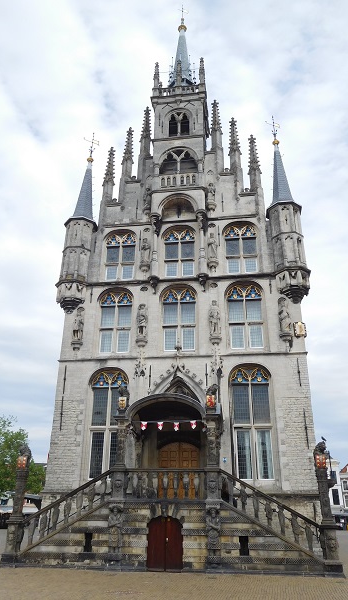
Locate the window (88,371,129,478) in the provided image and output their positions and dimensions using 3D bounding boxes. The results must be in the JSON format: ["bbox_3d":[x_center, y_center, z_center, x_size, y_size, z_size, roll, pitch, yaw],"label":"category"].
[{"bbox_3d":[-2.838,5.391,19.326,1.706,4.841,0.400,-3,-26,7],"label":"window"}]

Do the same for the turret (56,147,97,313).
[{"bbox_3d":[-5.235,-4.451,24.436,1.724,11.332,1.724,-3,-26,7],"label":"turret"}]

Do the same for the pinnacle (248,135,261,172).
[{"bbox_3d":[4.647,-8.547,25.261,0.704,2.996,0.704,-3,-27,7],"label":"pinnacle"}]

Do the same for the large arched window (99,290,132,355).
[{"bbox_3d":[-3.087,1.078,22.897,1.700,3.577,0.400,-3,-26,7],"label":"large arched window"}]

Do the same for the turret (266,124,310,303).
[{"bbox_3d":[5.891,-5.139,23.075,1.635,11.710,1.635,-3,-26,7],"label":"turret"}]

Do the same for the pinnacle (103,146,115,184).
[{"bbox_3d":[-3.791,-8.055,25.993,0.741,3.033,0.741,-3,-26,7],"label":"pinnacle"}]

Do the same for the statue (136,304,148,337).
[{"bbox_3d":[-1.551,1.015,21.002,0.543,1.774,0.500,-3,-27,7],"label":"statue"}]

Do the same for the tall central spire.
[{"bbox_3d":[0.582,-19.281,33.613,1.962,8.919,1.960,-3,-26,7],"label":"tall central spire"}]

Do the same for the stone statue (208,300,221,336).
[{"bbox_3d":[1.924,0.861,20.580,0.591,1.870,0.500,-3,-27,7],"label":"stone statue"}]

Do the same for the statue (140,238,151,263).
[{"bbox_3d":[-1.578,-2.752,24.003,0.654,1.575,0.500,-3,-26,7],"label":"statue"}]

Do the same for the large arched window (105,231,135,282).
[{"bbox_3d":[-3.042,-2.517,24.665,1.722,3.220,0.400,-3,-26,7],"label":"large arched window"}]

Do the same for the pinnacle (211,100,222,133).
[{"bbox_3d":[2.801,-12.122,28.567,0.676,2.956,0.670,-3,-26,7],"label":"pinnacle"}]

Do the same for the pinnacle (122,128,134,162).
[{"bbox_3d":[-2.746,-9.471,26.532,0.740,2.930,0.740,-3,-26,7],"label":"pinnacle"}]

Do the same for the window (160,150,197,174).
[{"bbox_3d":[0.279,-8.560,26.830,2.344,2.211,0.500,-3,-26,7],"label":"window"}]

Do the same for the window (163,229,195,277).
[{"bbox_3d":[0.296,-2.505,22.743,1.588,3.030,0.350,-3,-26,7],"label":"window"}]

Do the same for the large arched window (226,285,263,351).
[{"bbox_3d":[3.440,0.750,20.870,1.755,3.408,0.350,-3,-27,7],"label":"large arched window"}]

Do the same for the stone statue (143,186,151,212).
[{"bbox_3d":[-1.511,-5.721,24.385,0.516,1.568,0.500,-3,-27,7],"label":"stone statue"}]

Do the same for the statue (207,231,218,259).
[{"bbox_3d":[2.001,-2.801,22.179,0.469,1.642,0.480,-3,-26,7],"label":"statue"}]

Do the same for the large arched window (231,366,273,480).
[{"bbox_3d":[3.559,5.437,19.715,1.831,5.135,0.400,-3,-26,7],"label":"large arched window"}]

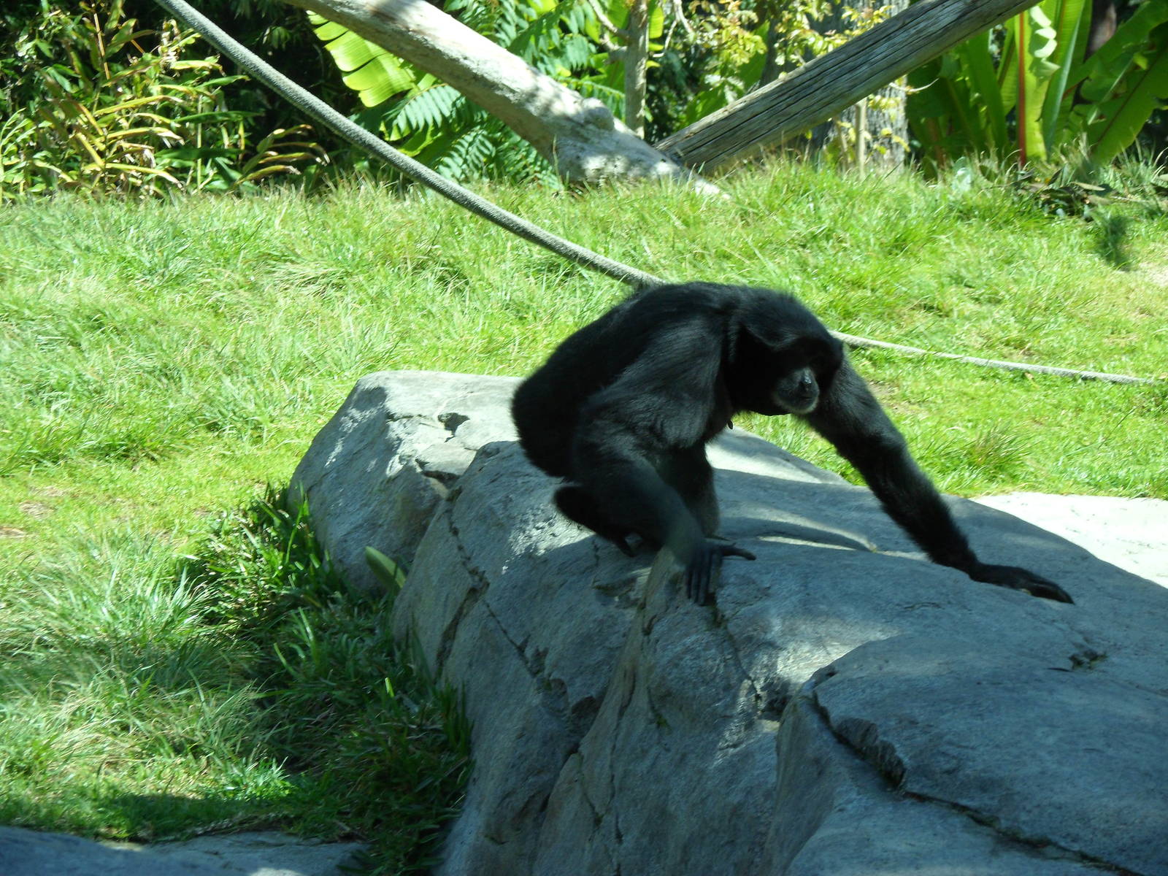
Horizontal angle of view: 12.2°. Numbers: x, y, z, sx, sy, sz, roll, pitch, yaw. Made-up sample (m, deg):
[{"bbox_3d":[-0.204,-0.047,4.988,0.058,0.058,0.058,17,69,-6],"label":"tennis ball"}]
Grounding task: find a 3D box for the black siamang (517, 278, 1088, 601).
[{"bbox_3d":[0.338,0.011,9.100,0.920,0.510,0.460,10,15,38],"label":"black siamang"}]

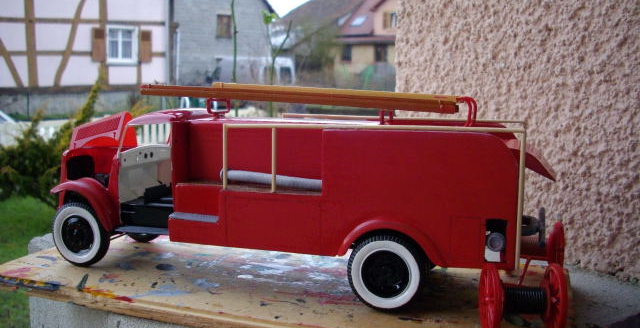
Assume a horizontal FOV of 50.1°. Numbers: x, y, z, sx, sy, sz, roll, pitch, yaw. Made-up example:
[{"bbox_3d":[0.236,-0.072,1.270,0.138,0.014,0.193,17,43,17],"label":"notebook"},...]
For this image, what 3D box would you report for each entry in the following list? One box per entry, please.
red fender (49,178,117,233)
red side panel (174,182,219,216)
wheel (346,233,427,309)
[{"bbox_3d":[-0.285,0.045,0.851,0.091,0.062,0.044,2,6,20],"label":"red fender"},{"bbox_3d":[-0.130,0.038,0.726,0.053,0.033,0.007,4,9,22],"label":"red side panel"},{"bbox_3d":[0.063,0.102,0.645,0.075,0.075,0.021,4,9,22],"label":"wheel"}]

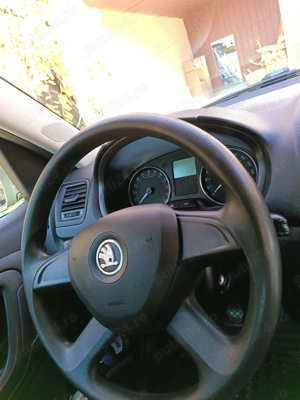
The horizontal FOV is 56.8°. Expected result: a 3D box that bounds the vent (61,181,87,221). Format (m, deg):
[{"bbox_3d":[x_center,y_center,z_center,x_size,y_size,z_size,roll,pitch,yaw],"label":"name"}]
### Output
[{"bbox_3d":[-0.166,0.004,0.627,0.071,0.085,0.030,-8,-16,30],"label":"vent"}]

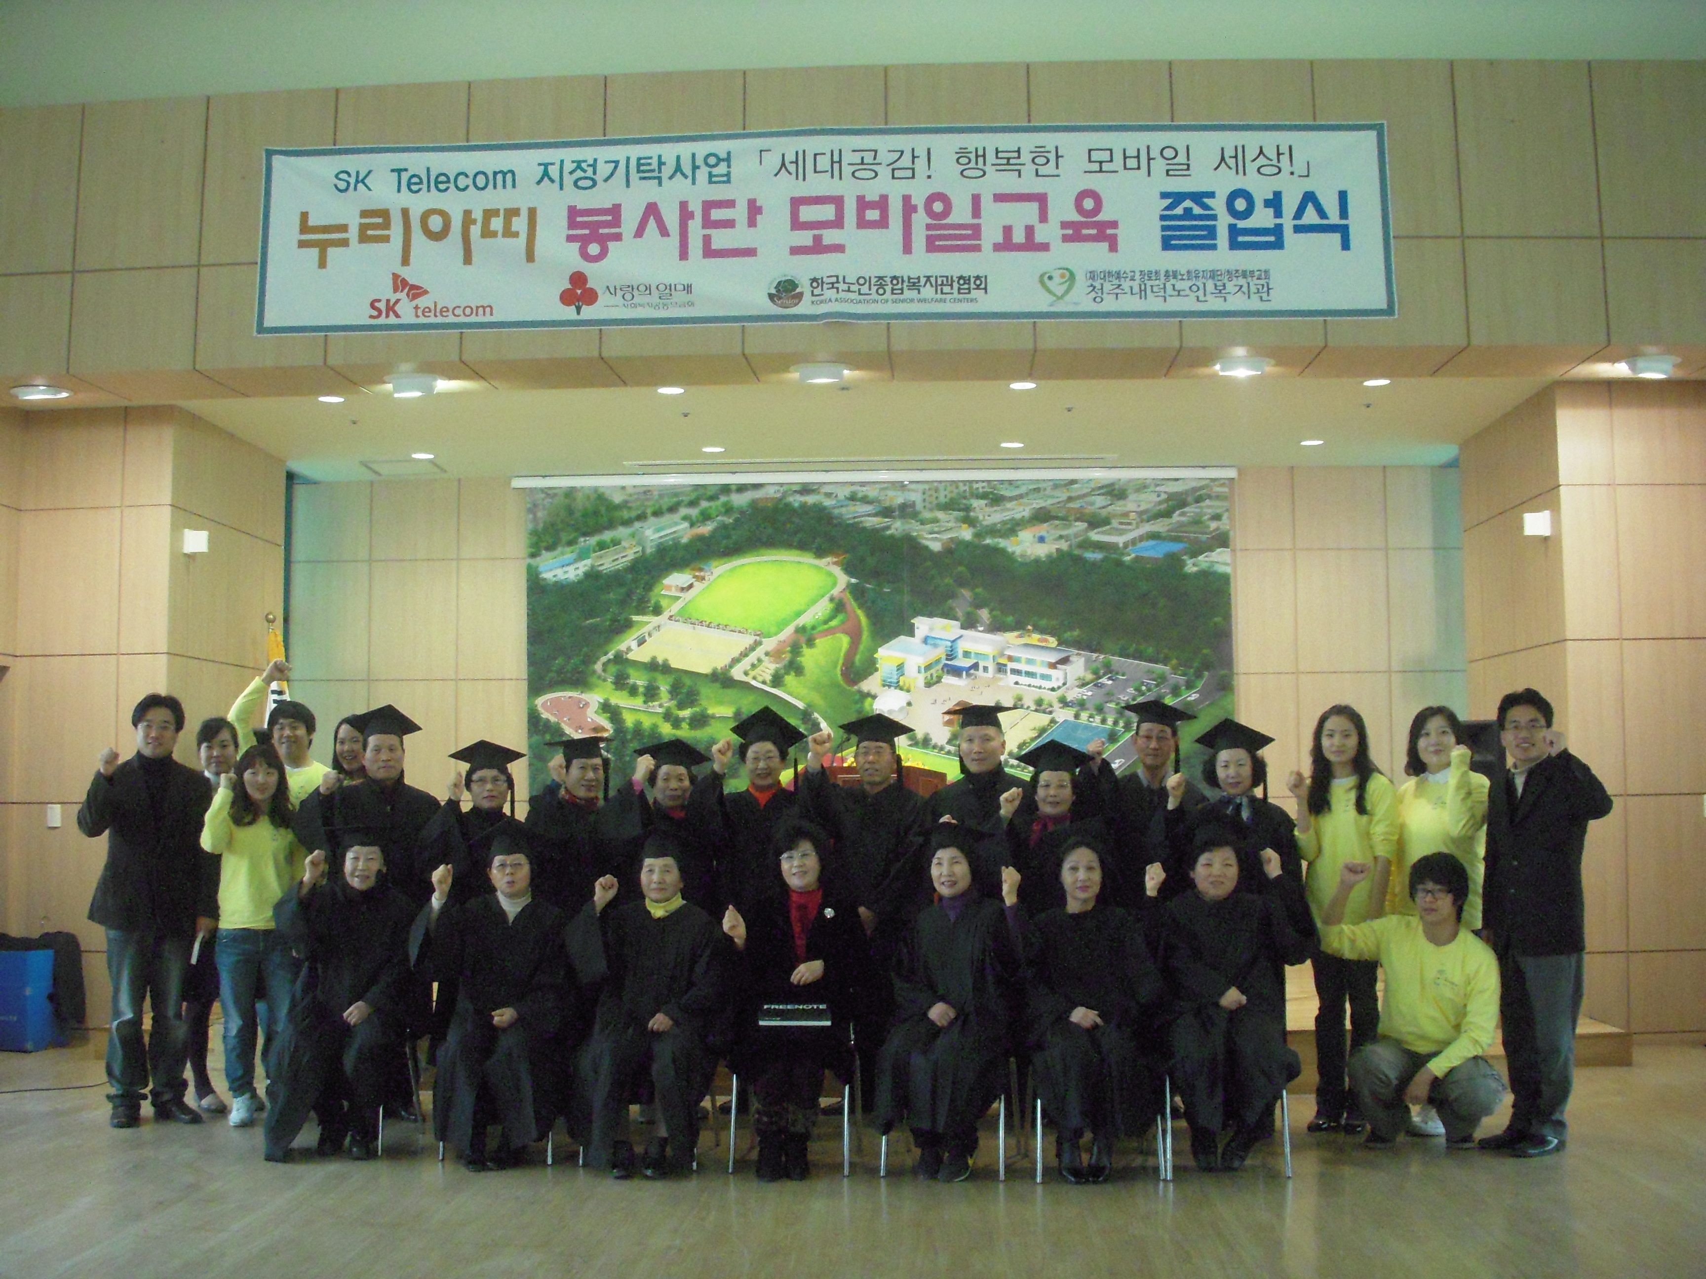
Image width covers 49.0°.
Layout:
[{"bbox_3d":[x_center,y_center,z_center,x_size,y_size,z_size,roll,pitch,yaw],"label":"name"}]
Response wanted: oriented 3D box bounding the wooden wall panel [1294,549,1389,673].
[{"bbox_3d":[3.331,-0.193,12.739,0.645,0.850,0.030,-1,-4,3],"label":"wooden wall panel"}]

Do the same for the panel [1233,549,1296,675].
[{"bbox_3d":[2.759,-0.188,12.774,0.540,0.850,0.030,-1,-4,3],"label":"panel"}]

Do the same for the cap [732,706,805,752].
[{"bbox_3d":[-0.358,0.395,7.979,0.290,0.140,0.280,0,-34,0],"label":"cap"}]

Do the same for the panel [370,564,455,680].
[{"bbox_3d":[-2.907,-0.128,12.415,0.605,0.805,0.040,-1,-4,3],"label":"panel"}]

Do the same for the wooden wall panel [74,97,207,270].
[{"bbox_3d":[-3.296,-2.105,8.686,0.630,0.830,0.030,-1,-4,3],"label":"wooden wall panel"}]

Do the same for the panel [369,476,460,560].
[{"bbox_3d":[-2.891,-0.792,12.366,0.610,0.520,0.040,-1,-4,3],"label":"panel"}]

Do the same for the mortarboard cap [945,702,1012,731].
[{"bbox_3d":[0.518,0.313,7.581,0.280,0.110,0.280,-1,-4,12],"label":"mortarboard cap"}]

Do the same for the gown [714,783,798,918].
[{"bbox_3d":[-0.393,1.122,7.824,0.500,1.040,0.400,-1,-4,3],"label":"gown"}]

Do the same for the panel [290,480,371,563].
[{"bbox_3d":[-3.689,-0.828,13.217,0.610,0.570,0.030,-1,-4,3],"label":"panel"}]

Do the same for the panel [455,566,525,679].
[{"bbox_3d":[-2.402,-0.128,12.384,0.520,0.805,0.040,-1,-4,3],"label":"panel"}]

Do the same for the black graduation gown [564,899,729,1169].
[{"bbox_3d":[-0.741,1.418,6.787,0.580,0.950,0.560,-1,-4,3],"label":"black graduation gown"}]

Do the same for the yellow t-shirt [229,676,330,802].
[{"bbox_3d":[-2.410,0.619,7.936,0.490,0.940,0.340,0,-4,-5],"label":"yellow t-shirt"}]

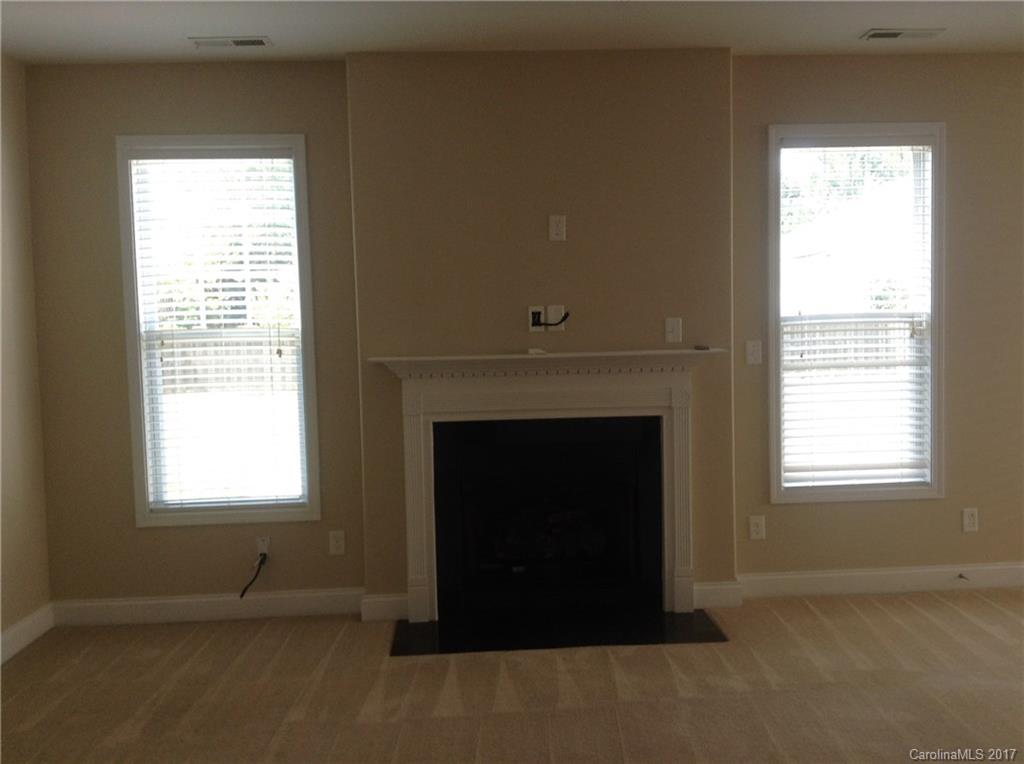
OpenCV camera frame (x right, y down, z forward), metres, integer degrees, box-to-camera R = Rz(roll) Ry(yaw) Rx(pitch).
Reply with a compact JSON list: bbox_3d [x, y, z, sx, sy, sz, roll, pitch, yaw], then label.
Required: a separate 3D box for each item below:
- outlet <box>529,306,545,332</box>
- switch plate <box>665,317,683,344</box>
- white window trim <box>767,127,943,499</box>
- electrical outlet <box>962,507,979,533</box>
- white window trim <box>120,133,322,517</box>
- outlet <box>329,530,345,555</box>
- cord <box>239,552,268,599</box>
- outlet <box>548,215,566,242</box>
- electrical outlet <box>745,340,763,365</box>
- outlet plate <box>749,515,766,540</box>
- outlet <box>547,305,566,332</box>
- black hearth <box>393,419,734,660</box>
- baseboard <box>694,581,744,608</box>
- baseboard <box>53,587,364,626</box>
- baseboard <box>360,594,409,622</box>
[{"bbox_3d":[0.121,-0.304,4.706,0.072,0.117,0.014,-2,4,-3],"label":"outlet"},{"bbox_3d":[0.791,-0.251,4.744,0.073,0.117,0.010,-2,4,-3],"label":"switch plate"},{"bbox_3d":[1.746,-0.342,4.945,0.896,1.895,0.100,-2,4,-3],"label":"white window trim"},{"bbox_3d":[2.357,0.711,5.011,0.072,0.116,0.010,-2,4,-3],"label":"electrical outlet"},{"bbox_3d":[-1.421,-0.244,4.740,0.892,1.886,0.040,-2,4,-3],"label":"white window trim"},{"bbox_3d":[-0.866,0.795,4.829,0.072,0.116,0.010,-2,4,-3],"label":"outlet"},{"bbox_3d":[-1.279,0.957,4.817,0.139,0.225,0.060,-2,4,-3],"label":"cord"},{"bbox_3d":[0.220,-0.733,4.658,0.072,0.116,0.010,-2,4,-3],"label":"outlet"},{"bbox_3d":[1.219,-0.146,4.896,0.071,0.116,0.010,-2,4,-3],"label":"electrical outlet"},{"bbox_3d":[1.247,0.738,4.948,0.072,0.116,0.010,-2,4,-3],"label":"outlet plate"},{"bbox_3d":[0.214,-0.304,4.683,0.072,0.117,0.010,-2,4,-3],"label":"outlet"},{"bbox_3d":[0.191,0.673,4.513,1.493,0.962,0.550,-2,4,-3],"label":"black hearth"},{"bbox_3d":[1.019,1.052,4.832,0.240,0.129,0.018,-2,4,-3],"label":"baseboard"},{"bbox_3d":[-1.486,1.116,4.808,1.510,0.123,0.018,-2,4,-3],"label":"baseboard"},{"bbox_3d":[-0.620,1.103,4.755,0.227,0.124,0.018,-2,4,-3],"label":"baseboard"}]

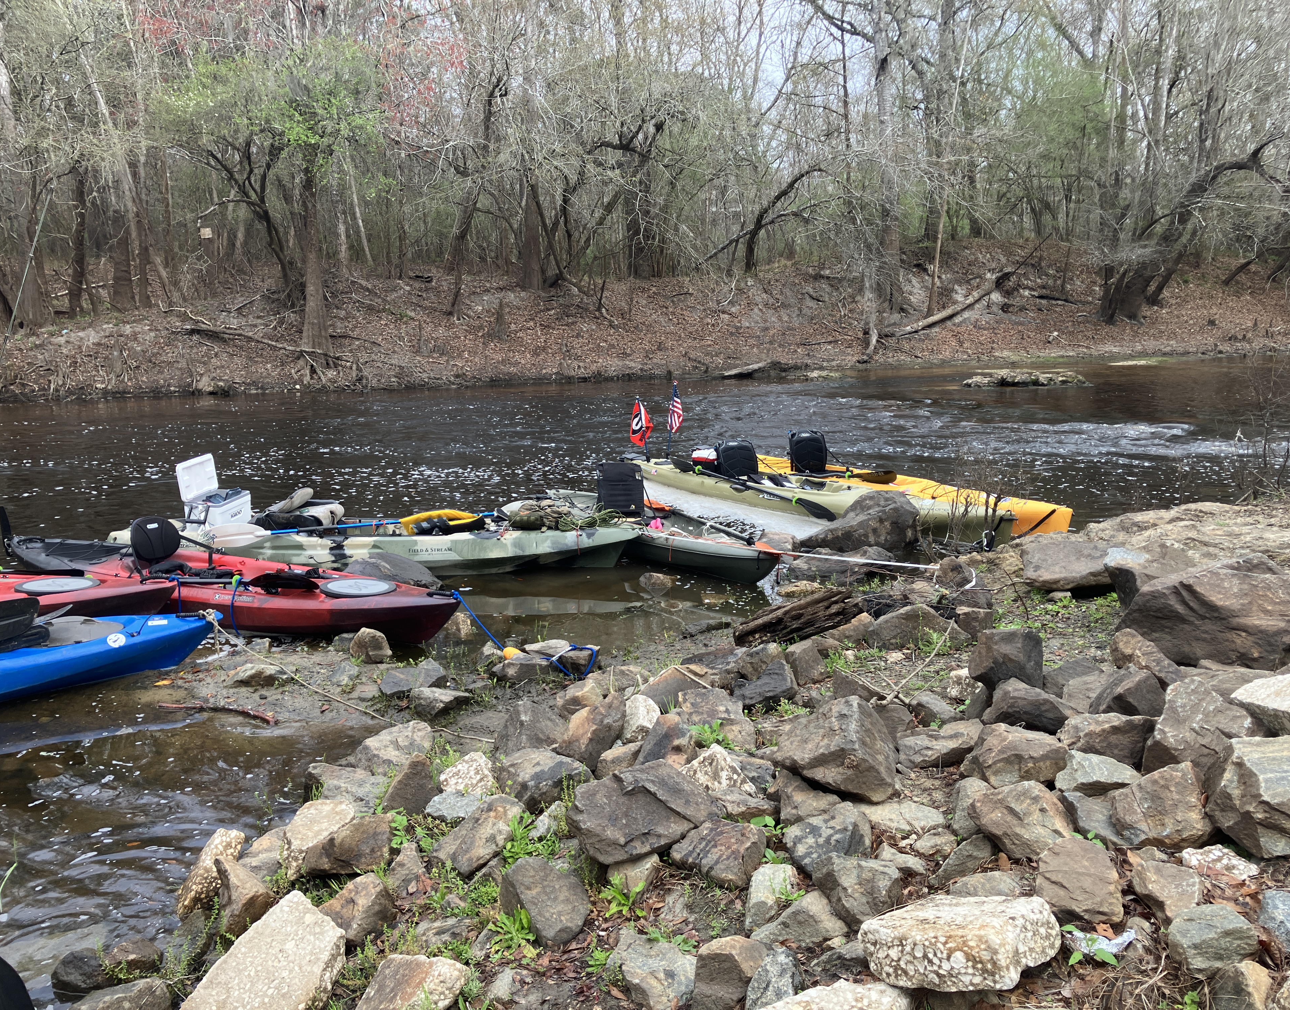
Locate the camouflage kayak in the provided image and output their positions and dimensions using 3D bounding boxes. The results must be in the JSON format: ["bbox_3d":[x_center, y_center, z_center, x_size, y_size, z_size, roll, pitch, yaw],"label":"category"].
[{"bbox_3d":[-1.870,0.325,7.511,3.660,0.370,0.780,0,12,1],"label":"camouflage kayak"}]

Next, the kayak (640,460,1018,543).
[{"bbox_3d":[1.346,-0.035,9.894,4.099,0.390,0.730,10,15,39],"label":"kayak"}]

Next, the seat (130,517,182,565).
[{"bbox_3d":[-3.148,0.234,7.018,0.180,0.330,0.400,5,12,23],"label":"seat"}]

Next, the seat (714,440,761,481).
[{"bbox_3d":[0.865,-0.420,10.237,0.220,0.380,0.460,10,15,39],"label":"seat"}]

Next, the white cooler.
[{"bbox_3d":[-3.004,-0.025,7.598,0.360,0.590,0.430,4,13,18],"label":"white cooler"}]

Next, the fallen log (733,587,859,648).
[{"bbox_3d":[0.819,0.588,6.016,0.780,0.230,0.230,-5,13,-23],"label":"fallen log"}]

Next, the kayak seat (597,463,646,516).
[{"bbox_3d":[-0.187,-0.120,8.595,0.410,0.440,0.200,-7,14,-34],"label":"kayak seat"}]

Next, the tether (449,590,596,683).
[{"bbox_3d":[-0.642,0.646,5.632,0.974,0.290,0.239,8,15,35],"label":"tether"}]

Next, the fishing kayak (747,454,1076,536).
[{"bbox_3d":[1.981,-0.108,9.355,0.830,0.390,3.750,-9,15,-34],"label":"fishing kayak"}]

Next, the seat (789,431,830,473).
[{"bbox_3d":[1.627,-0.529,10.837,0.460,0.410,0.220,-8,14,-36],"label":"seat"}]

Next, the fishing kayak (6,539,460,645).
[{"bbox_3d":[-2.591,0.524,6.521,3.530,0.360,0.760,5,13,24],"label":"fishing kayak"}]

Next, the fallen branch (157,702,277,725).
[{"bbox_3d":[-1.949,0.940,4.982,0.640,0.060,0.110,4,13,19],"label":"fallen branch"}]

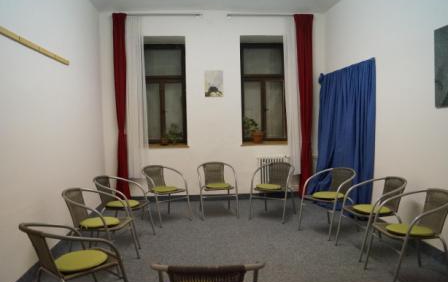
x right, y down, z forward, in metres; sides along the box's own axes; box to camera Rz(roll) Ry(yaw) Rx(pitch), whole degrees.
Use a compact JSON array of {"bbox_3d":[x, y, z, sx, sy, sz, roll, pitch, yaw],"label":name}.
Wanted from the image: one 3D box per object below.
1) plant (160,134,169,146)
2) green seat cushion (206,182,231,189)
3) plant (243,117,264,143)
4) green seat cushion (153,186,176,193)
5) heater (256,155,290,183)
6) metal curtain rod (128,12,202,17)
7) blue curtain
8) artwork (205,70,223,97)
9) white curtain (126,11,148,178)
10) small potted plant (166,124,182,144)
[{"bbox_3d":[-1.058,-0.013,6.001,0.144,0.204,0.144,-2,4,-5],"label":"plant"},{"bbox_3d":[-0.071,0.652,4.878,0.360,0.045,0.375,-1,4,-2],"label":"green seat cushion"},{"bbox_3d":[0.539,-0.205,6.140,0.388,0.479,0.360,-2,4,-5],"label":"plant"},{"bbox_3d":[-0.831,0.680,4.706,0.360,0.045,0.375,-1,4,0],"label":"green seat cushion"},{"bbox_3d":[0.868,0.566,5.850,0.577,0.610,0.140,-2,4,-5],"label":"heater"},{"bbox_3d":[-1.081,-2.065,5.501,1.510,0.030,0.030,-2,4,-5],"label":"metal curtain rod"},{"bbox_3d":[1.760,-0.054,5.088,0.197,2.108,1.542,-2,4,-10],"label":"blue curtain"},{"bbox_3d":[-0.164,-0.971,5.741,0.322,0.455,0.025,-2,4,-5],"label":"artwork"},{"bbox_3d":[-1.447,-0.719,5.551,0.390,2.681,0.120,-2,4,-5],"label":"white curtain"},{"bbox_3d":[-0.897,-0.122,6.123,0.303,0.368,0.270,-2,4,-5],"label":"small potted plant"}]

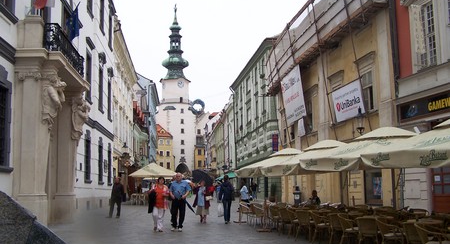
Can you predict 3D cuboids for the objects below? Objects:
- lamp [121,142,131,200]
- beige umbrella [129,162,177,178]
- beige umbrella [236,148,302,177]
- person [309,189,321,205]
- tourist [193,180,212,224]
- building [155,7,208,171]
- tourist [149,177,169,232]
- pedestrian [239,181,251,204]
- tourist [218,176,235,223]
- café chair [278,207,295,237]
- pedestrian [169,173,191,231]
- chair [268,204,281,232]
[{"bbox_3d":[-7.012,3.605,34.733,0.700,4.200,0.700,0,-7,-10],"label":"lamp"},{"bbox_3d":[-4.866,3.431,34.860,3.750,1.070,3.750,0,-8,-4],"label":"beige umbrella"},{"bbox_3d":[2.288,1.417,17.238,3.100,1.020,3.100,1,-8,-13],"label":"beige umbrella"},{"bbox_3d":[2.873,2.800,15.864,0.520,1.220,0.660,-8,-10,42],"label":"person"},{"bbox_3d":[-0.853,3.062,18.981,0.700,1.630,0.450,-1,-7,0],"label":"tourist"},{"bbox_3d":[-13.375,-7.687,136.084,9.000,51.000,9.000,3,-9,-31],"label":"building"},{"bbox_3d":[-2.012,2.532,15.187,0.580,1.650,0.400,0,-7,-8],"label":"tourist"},{"bbox_3d":[0.882,3.444,22.239,0.420,1.670,0.500,-6,-9,35],"label":"pedestrian"},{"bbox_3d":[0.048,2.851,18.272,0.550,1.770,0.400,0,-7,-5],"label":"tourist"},{"bbox_3d":[1.774,2.789,13.933,0.510,0.800,0.540,-2,-7,8],"label":"café chair"},{"bbox_3d":[-1.388,2.472,15.208,0.640,1.760,0.400,0,-7,-7],"label":"pedestrian"},{"bbox_3d":[1.606,2.887,14.628,0.550,0.765,0.550,-4,-8,22],"label":"chair"}]

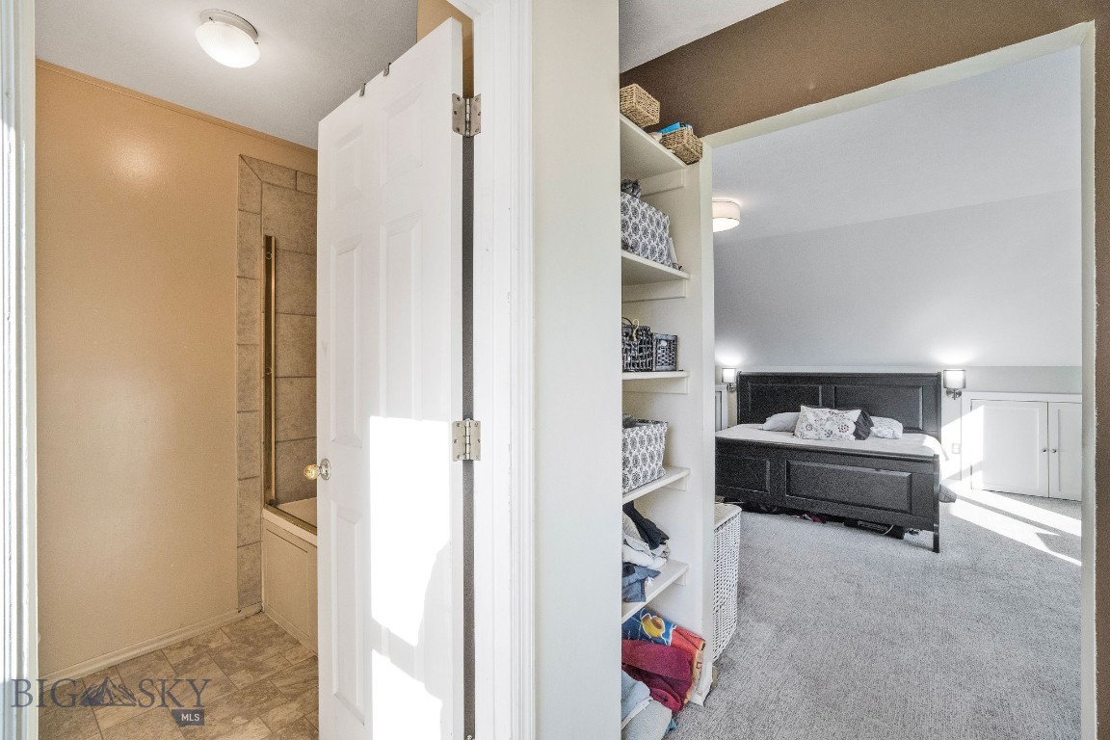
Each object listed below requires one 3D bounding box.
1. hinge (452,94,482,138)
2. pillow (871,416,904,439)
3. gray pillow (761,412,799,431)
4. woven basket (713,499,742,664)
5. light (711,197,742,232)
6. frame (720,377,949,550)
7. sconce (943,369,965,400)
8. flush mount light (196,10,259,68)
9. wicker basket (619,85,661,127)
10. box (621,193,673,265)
[{"bbox_3d":[-0.202,-0.584,1.060,0.066,0.089,0.020,0,0,0],"label":"hinge"},{"bbox_3d":[3.337,0.598,4.969,0.660,0.180,0.450,0,0,39],"label":"pillow"},{"bbox_3d":[2.791,0.598,5.414,0.660,0.180,0.450,0,0,39],"label":"gray pillow"},{"bbox_3d":[0.624,0.931,2.110,0.330,0.580,0.440,0,0,39],"label":"woven basket"},{"bbox_3d":[1.190,-1.130,3.455,0.360,0.140,0.360,0,0,39],"label":"light"},{"bbox_3d":[2.519,0.628,4.630,2.050,1.220,2.200,0,0,39],"label":"frame"},{"bbox_3d":[4.088,0.143,4.731,0.165,0.310,0.120,0,0,39],"label":"sconce"},{"bbox_3d":[-1.165,-1.140,1.645,0.187,0.120,0.187,0,0,39],"label":"flush mount light"},{"bbox_3d":[0.207,-0.798,1.457,0.200,0.068,0.135,0,0,39],"label":"wicker basket"},{"bbox_3d":[0.176,-0.453,1.553,0.280,0.185,0.400,0,0,39],"label":"box"}]

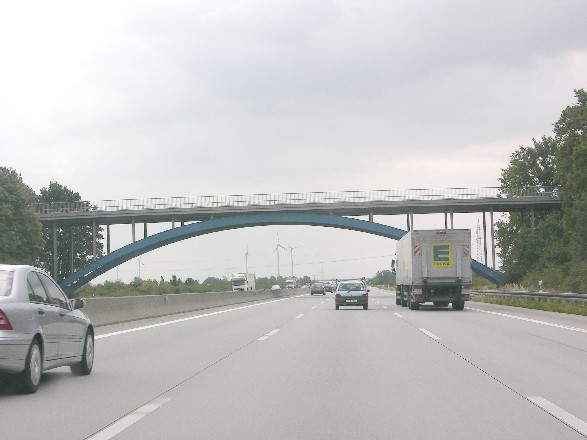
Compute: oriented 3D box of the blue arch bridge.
[{"bbox_3d":[-0.848,2.624,134.218,57.000,10.300,8.800,-1,-3,4],"label":"blue arch bridge"}]

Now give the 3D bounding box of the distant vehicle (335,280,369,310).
[{"bbox_3d":[2.891,3.749,61.971,1.640,1.410,3.700,-1,-3,2],"label":"distant vehicle"}]

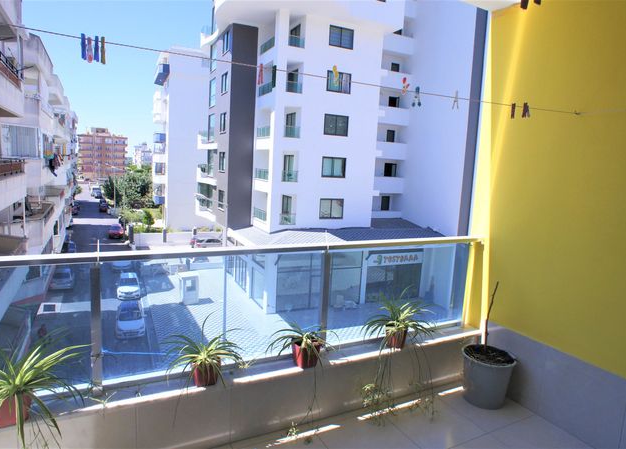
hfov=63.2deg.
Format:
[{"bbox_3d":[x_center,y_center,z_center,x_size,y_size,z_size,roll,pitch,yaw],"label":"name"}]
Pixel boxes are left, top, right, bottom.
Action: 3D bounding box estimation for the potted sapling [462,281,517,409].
[{"bbox_3d":[1.173,0.778,3.372,0.349,0.814,0.349,0,7,-23],"label":"potted sapling"}]

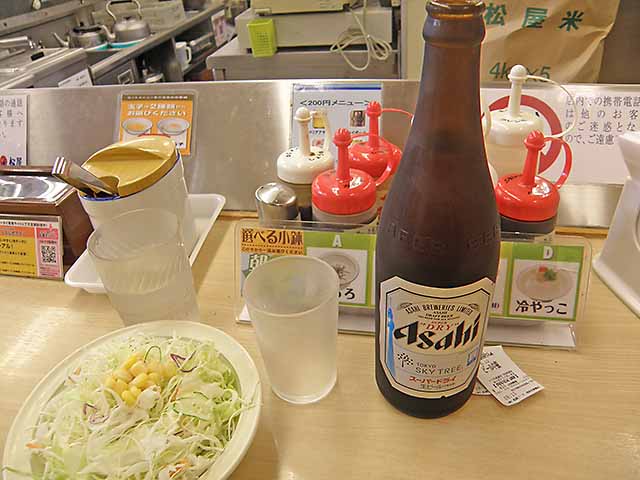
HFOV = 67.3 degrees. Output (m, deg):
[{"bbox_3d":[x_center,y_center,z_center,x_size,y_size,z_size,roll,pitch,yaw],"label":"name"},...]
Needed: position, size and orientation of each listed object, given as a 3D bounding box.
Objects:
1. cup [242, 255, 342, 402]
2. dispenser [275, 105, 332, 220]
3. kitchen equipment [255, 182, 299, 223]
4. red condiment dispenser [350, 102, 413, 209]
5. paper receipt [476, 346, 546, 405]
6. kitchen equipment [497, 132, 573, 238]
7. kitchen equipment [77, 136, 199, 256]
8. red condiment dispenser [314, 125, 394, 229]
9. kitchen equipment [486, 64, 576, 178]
[{"bbox_3d":[-0.015,0.067,0.340,0.063,0.091,0.063,-5,33,0],"label":"cup"},{"bbox_3d":[-0.011,-0.053,0.466,0.055,0.152,0.055,-5,33,0],"label":"dispenser"},{"bbox_3d":[-0.040,-0.007,0.460,0.039,0.085,0.039,-5,33,0],"label":"kitchen equipment"},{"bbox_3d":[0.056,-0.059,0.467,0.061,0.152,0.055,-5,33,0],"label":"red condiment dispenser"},{"bbox_3d":[0.135,0.097,0.353,0.032,0.006,0.046,-16,35,-17],"label":"paper receipt"},{"bbox_3d":[0.163,-0.016,0.389,0.059,0.152,0.055,-5,33,0],"label":"kitchen equipment"},{"bbox_3d":[-0.177,-0.032,0.478,0.100,0.120,0.100,18,39,30],"label":"kitchen equipment"},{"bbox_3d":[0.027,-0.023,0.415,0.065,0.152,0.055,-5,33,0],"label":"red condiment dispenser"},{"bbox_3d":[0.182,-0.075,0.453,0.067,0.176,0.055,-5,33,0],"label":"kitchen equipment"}]

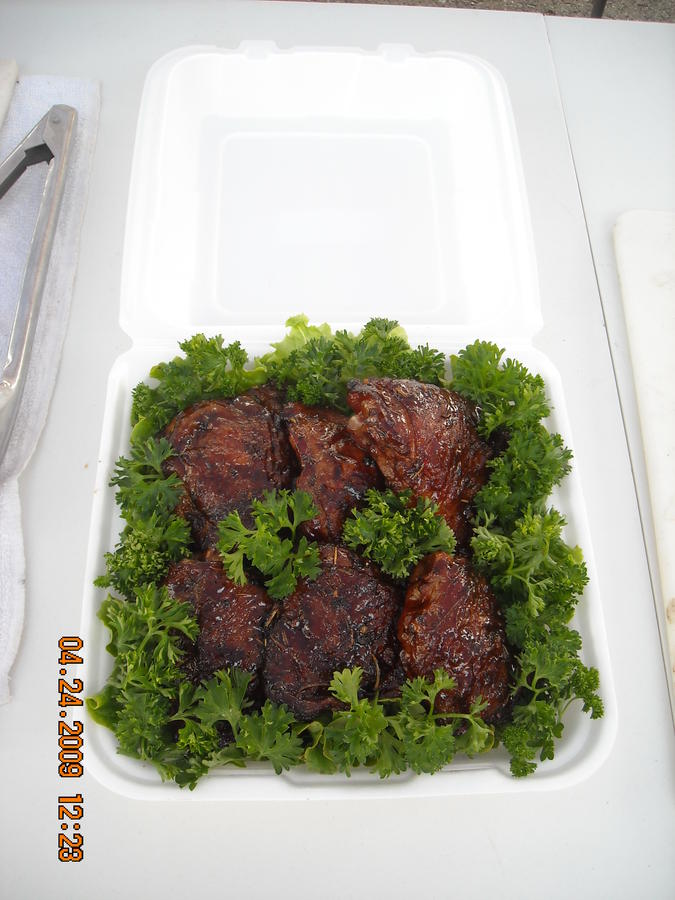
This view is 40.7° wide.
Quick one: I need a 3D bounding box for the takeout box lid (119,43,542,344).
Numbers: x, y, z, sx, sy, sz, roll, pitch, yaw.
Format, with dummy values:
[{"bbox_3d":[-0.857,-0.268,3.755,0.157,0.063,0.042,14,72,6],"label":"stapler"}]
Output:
[{"bbox_3d":[-0.005,-0.155,0.564,0.234,0.038,0.238,0,62,-3],"label":"takeout box lid"}]

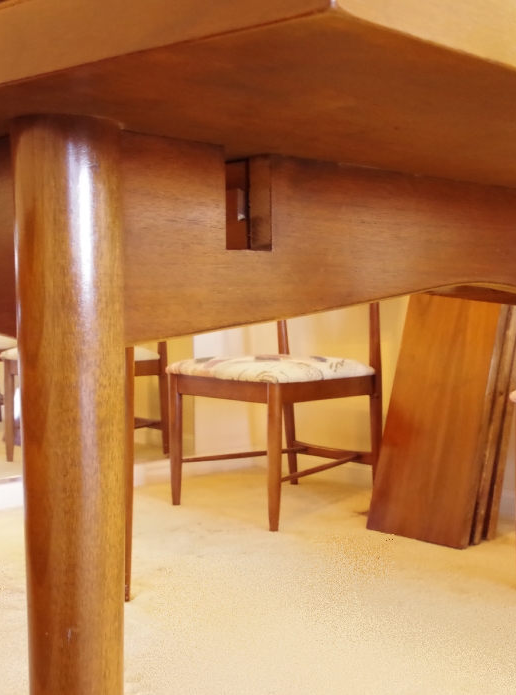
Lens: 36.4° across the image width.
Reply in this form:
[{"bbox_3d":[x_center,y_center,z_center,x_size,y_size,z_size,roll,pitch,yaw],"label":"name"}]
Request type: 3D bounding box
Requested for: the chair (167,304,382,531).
[{"bbox_3d":[0.078,0.095,2.561,0.565,0.830,0.480,-1,3,-45],"label":"chair"}]

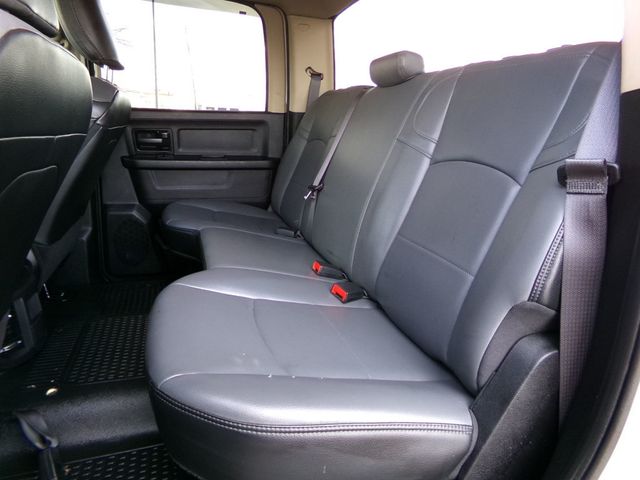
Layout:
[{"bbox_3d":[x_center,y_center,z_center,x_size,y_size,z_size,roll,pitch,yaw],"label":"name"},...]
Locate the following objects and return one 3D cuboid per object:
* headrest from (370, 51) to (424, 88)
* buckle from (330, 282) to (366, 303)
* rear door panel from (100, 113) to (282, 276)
[{"bbox_3d":[0.196,-0.438,1.152,0.088,0.095,0.220,-2,15,-17],"label":"headrest"},{"bbox_3d":[0.060,0.113,0.945,0.065,0.025,0.046,2,22,-33],"label":"buckle"},{"bbox_3d":[-0.517,-0.190,1.895,0.750,0.700,0.130,-2,15,-17],"label":"rear door panel"}]

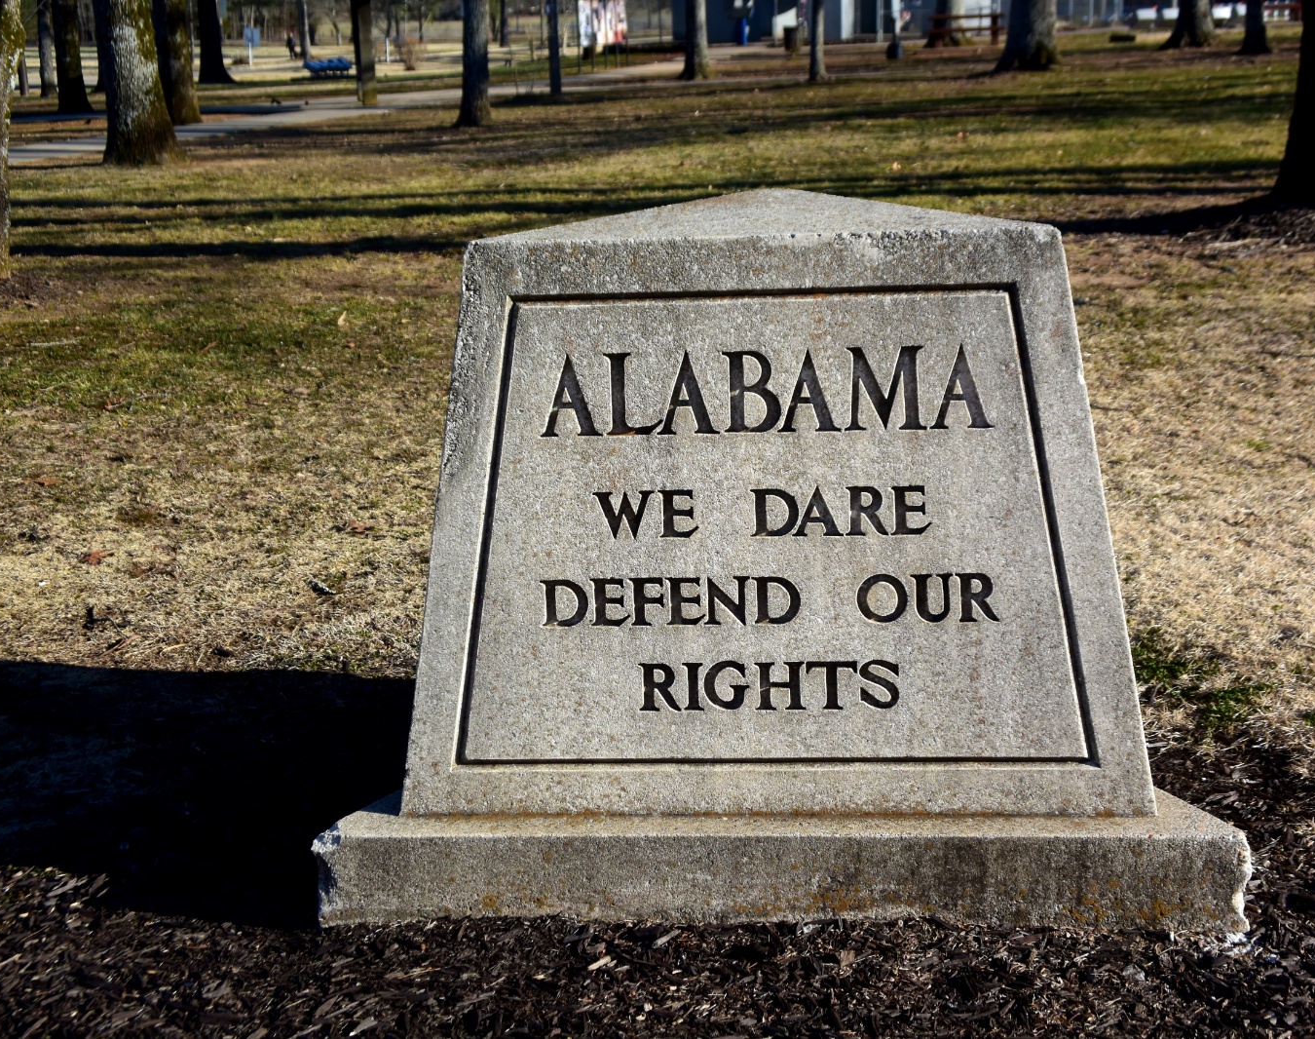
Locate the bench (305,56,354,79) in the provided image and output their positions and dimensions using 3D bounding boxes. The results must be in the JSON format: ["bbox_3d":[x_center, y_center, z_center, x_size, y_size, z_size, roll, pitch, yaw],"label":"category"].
[{"bbox_3d":[-12.122,-16.647,75.000,1.750,0.800,0.650,-10,16,-28],"label":"bench"}]

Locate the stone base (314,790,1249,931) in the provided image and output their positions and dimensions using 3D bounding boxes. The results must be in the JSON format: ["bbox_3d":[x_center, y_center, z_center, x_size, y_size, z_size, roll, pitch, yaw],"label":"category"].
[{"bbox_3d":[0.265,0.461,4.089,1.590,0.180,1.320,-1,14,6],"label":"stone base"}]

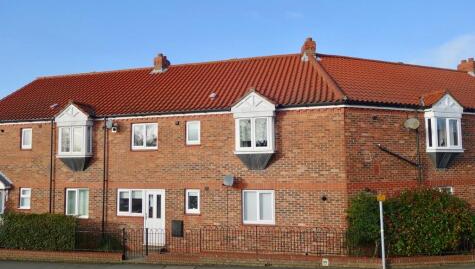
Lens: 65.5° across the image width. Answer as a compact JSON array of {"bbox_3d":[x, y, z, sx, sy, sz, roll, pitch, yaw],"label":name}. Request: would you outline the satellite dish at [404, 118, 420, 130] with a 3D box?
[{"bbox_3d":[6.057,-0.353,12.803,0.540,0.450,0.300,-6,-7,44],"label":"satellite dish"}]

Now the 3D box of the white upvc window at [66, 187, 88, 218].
[{"bbox_3d":[-6.415,2.780,14.901,1.130,1.190,0.100,-2,-5,16],"label":"white upvc window"}]

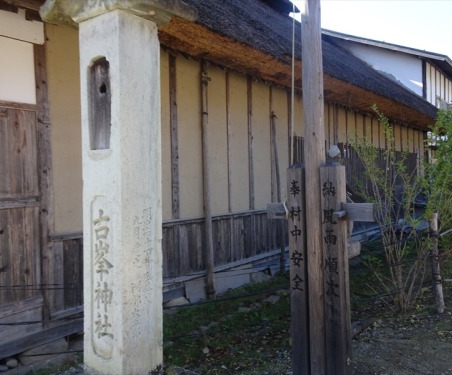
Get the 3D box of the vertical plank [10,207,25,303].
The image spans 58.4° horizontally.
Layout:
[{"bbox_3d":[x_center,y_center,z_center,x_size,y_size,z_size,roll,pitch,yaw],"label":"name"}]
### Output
[{"bbox_3d":[-1.948,0.635,3.783,0.020,0.886,0.124,-1,1,40],"label":"vertical plank"}]

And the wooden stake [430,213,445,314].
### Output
[{"bbox_3d":[2.369,0.845,4.512,0.075,1.112,0.075,-3,0,40],"label":"wooden stake"}]

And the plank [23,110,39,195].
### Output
[{"bbox_3d":[-1.678,-0.299,3.472,0.025,0.719,0.115,-1,0,40],"label":"plank"}]

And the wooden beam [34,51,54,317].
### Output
[{"bbox_3d":[-1.603,-0.046,3.537,0.100,2.419,0.110,-1,0,40],"label":"wooden beam"}]

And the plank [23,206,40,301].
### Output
[{"bbox_3d":[-1.862,0.630,3.883,0.020,0.885,0.132,-1,1,40],"label":"plank"}]

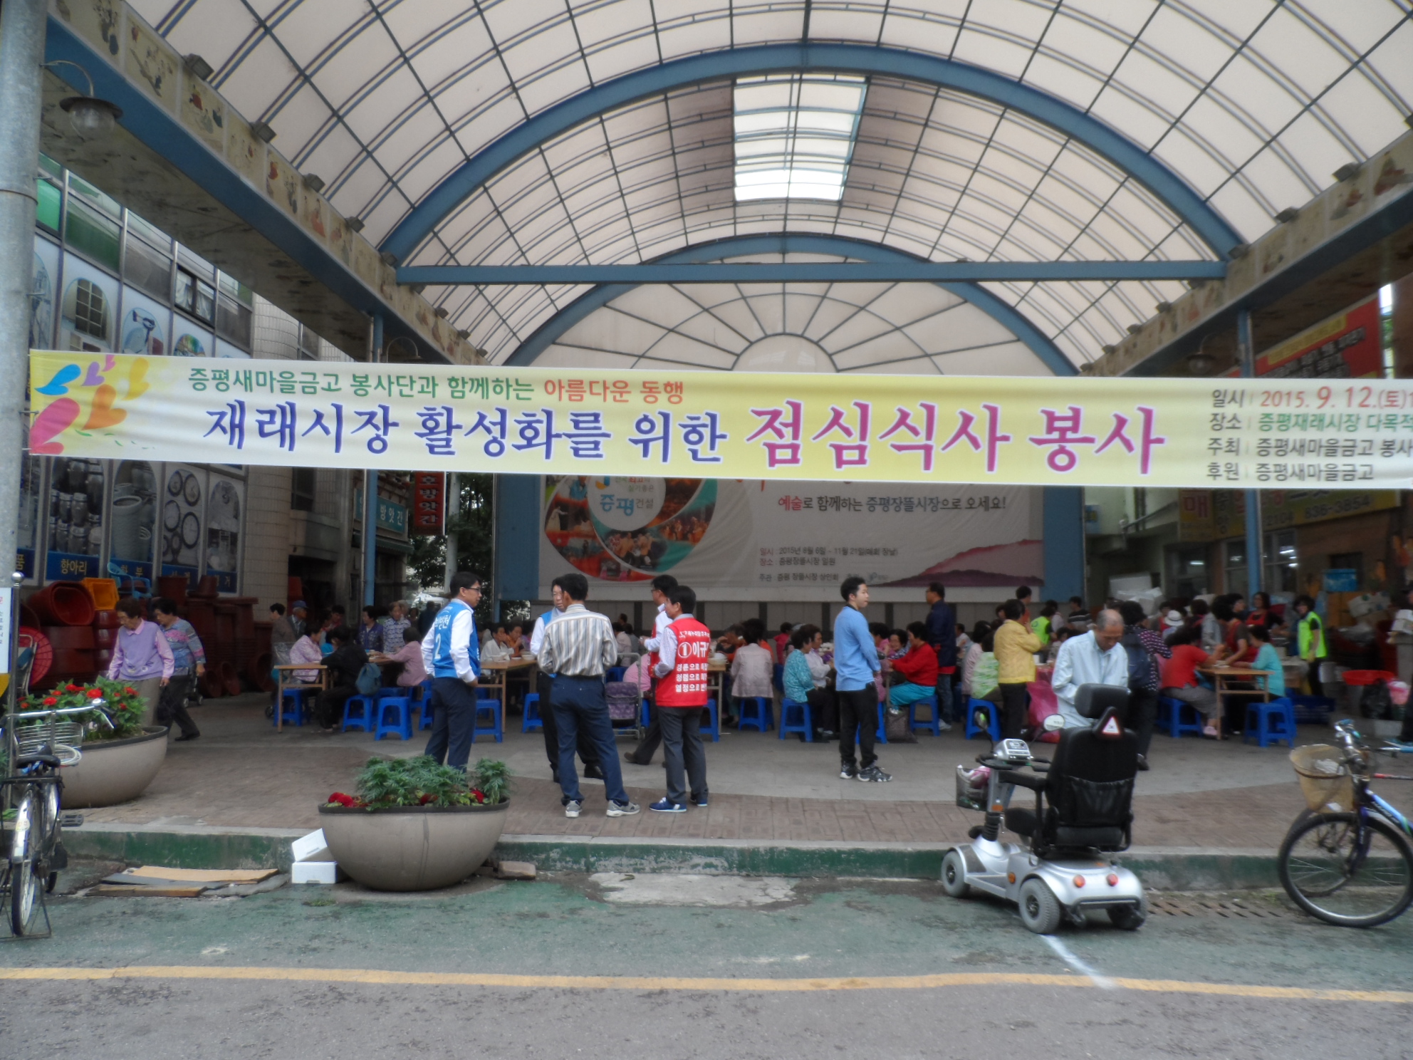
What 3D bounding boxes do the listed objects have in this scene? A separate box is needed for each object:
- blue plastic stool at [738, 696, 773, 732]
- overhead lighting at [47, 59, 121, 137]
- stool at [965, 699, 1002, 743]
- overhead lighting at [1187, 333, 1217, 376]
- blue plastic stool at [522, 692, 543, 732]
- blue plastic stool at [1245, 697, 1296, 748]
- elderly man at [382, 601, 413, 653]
[{"bbox_3d":[0.593,2.186,11.828,0.370,0.455,0.370,-1,-5,11],"label":"blue plastic stool"},{"bbox_3d":[-5.048,-3.489,7.950,0.580,0.680,0.440,0,-5,2],"label":"overhead lighting"},{"bbox_3d":[2.948,1.992,10.438,0.350,0.455,0.350,-1,-5,18],"label":"stool"},{"bbox_3d":[7.919,-2.786,15.600,0.520,0.690,0.440,0,-5,2],"label":"overhead lighting"},{"bbox_3d":[-1.894,2.046,11.118,0.350,0.455,0.350,1,-5,-6],"label":"blue plastic stool"},{"bbox_3d":[6.050,2.078,10.475,0.370,0.455,0.370,0,-5,0],"label":"blue plastic stool"},{"bbox_3d":[-4.111,1.707,12.940,0.450,1.530,0.300,-1,-5,18],"label":"elderly man"}]

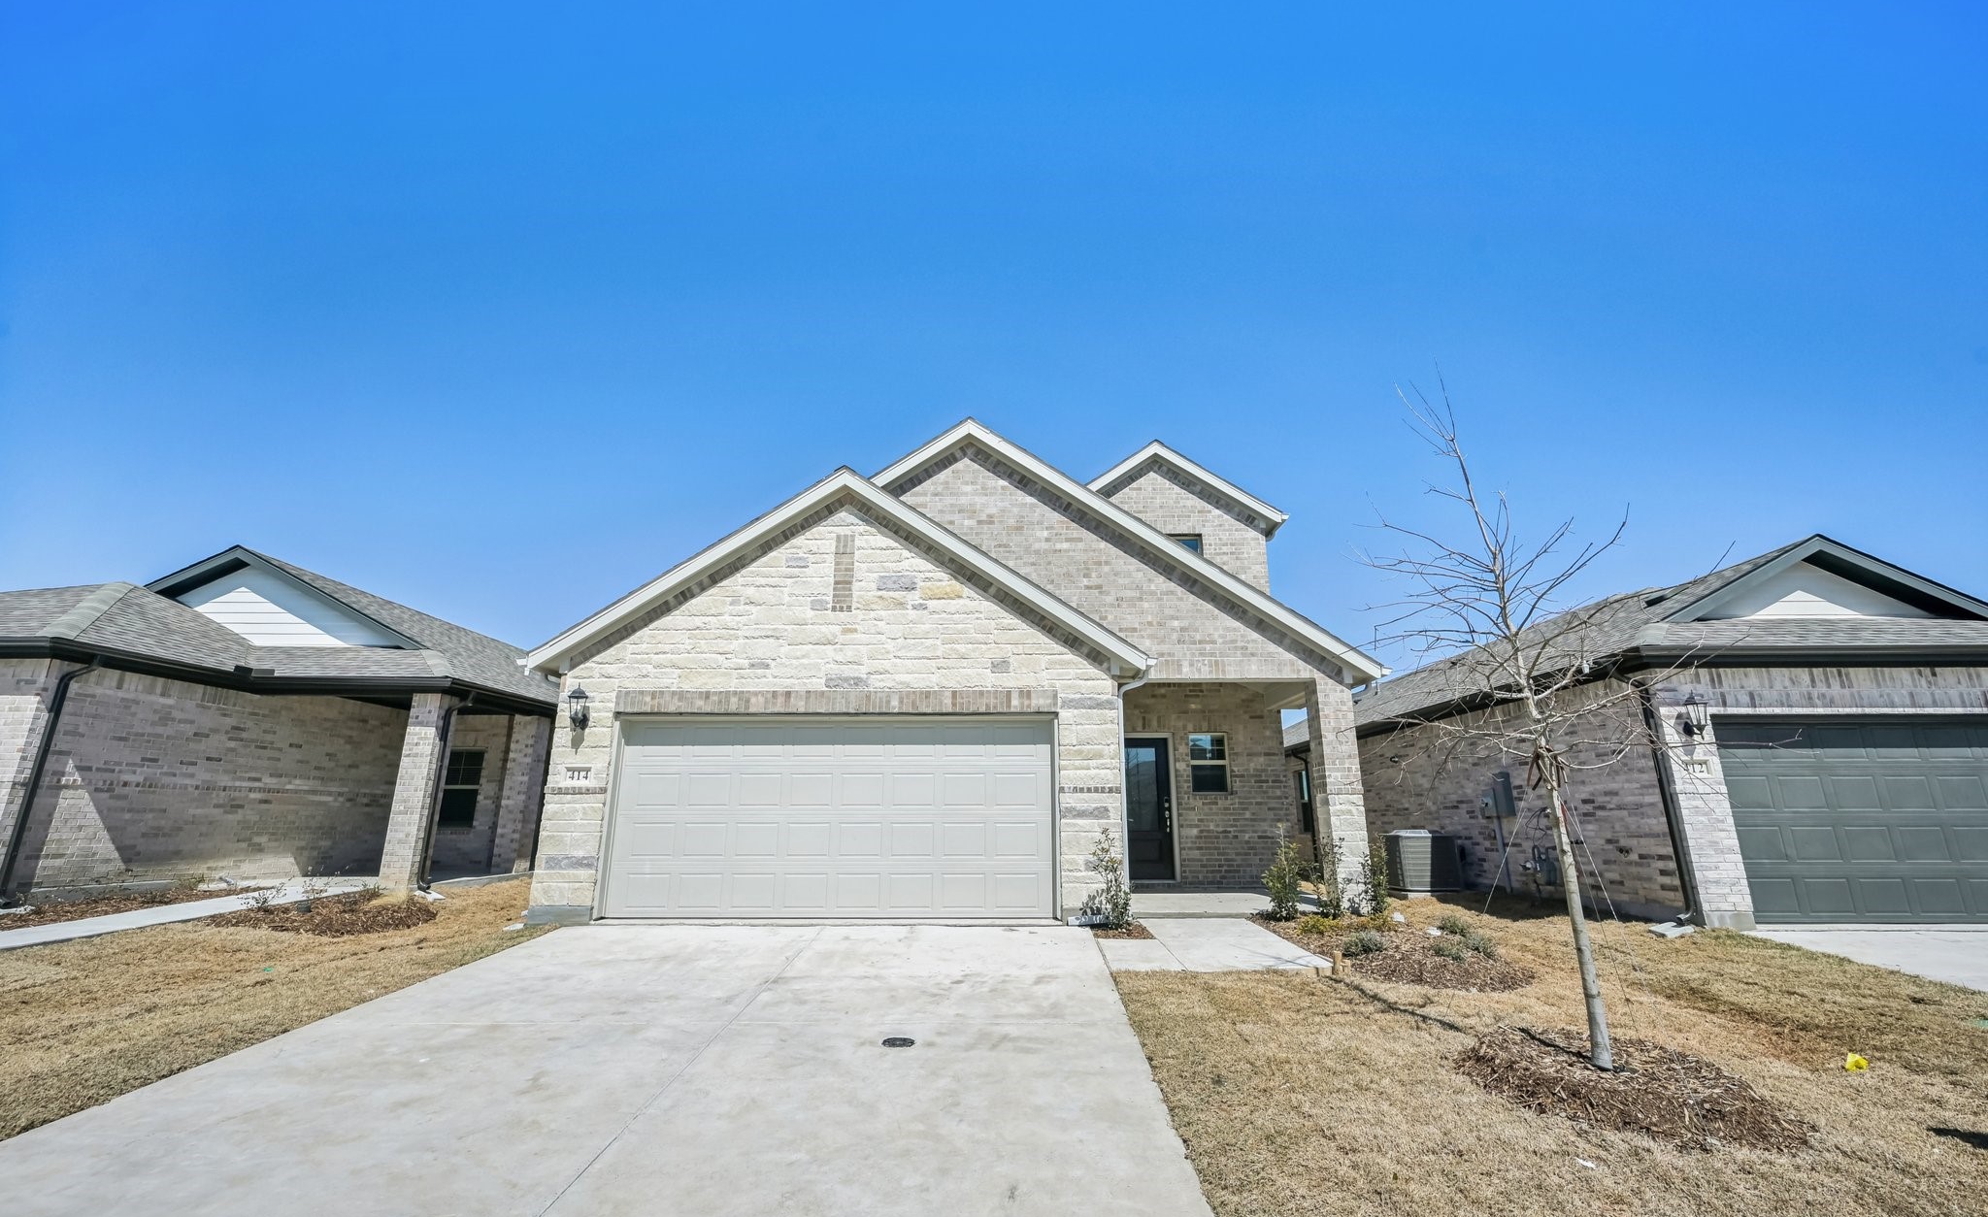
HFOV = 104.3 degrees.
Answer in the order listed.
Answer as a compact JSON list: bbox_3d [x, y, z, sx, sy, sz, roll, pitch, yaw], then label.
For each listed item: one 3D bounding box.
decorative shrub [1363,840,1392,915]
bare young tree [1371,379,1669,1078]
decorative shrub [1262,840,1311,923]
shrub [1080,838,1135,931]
[{"bbox_3d":[4.213,2.922,8.486,0.380,0.825,0.380,0,-15,0],"label":"decorative shrub"},{"bbox_3d":[3.384,0.474,4.786,2.155,4.264,2.000,0,-15,0],"label":"bare young tree"},{"bbox_3d":[3.159,2.903,8.336,0.536,0.905,0.520,0,-15,0],"label":"decorative shrub"},{"bbox_3d":[1.159,2.805,7.897,0.556,0.901,0.520,0,-15,0],"label":"shrub"}]

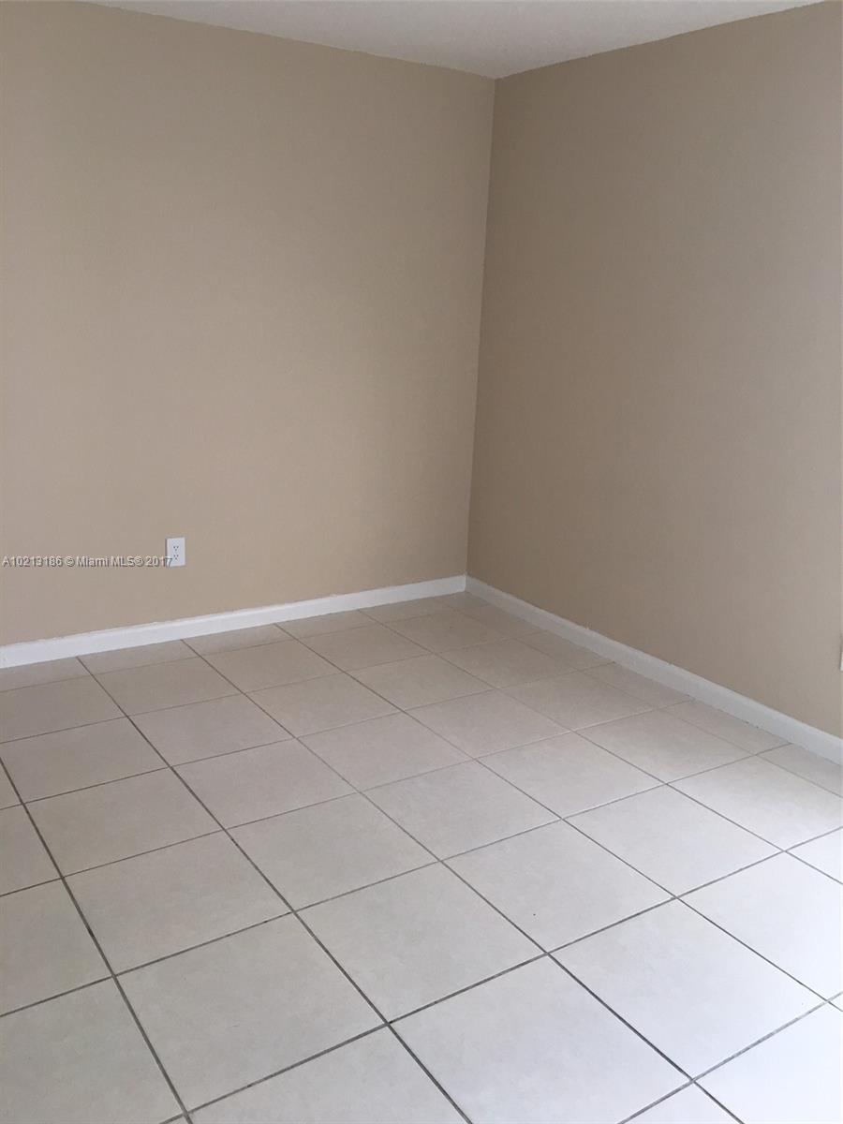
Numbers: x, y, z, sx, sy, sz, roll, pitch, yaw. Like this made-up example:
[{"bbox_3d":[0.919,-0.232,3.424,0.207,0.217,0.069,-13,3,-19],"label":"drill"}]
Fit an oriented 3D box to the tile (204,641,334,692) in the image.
[{"bbox_3d":[-0.609,0.423,3.862,0.431,0.009,0.431,-8,18,-33],"label":"tile"}]

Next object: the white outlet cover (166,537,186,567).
[{"bbox_3d":[-1.029,-0.041,3.959,0.077,0.121,0.008,-8,18,-33],"label":"white outlet cover"}]

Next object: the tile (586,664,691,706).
[{"bbox_3d":[0.859,0.495,3.795,0.197,0.010,0.425,-8,18,-33],"label":"tile"}]

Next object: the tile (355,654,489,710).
[{"bbox_3d":[-0.005,0.476,3.724,0.431,0.010,0.425,-8,18,-33],"label":"tile"}]

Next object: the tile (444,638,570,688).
[{"bbox_3d":[0.355,0.428,3.987,0.431,0.009,0.431,-8,18,-33],"label":"tile"}]

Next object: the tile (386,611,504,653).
[{"bbox_3d":[0.115,0.325,4.334,0.431,0.009,0.431,-8,18,-33],"label":"tile"}]

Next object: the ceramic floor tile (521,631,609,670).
[{"bbox_3d":[0.623,0.392,4.162,0.205,0.009,0.431,-8,18,-33],"label":"ceramic floor tile"}]

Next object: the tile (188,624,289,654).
[{"bbox_3d":[-0.796,0.343,4.131,0.431,0.009,0.235,-8,18,-33],"label":"tile"}]

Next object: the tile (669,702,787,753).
[{"bbox_3d":[1.095,0.599,3.452,0.190,0.010,0.425,-8,18,-33],"label":"tile"}]

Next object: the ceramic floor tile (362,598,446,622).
[{"bbox_3d":[-0.072,0.245,4.604,0.431,0.009,0.237,-8,18,-33],"label":"ceramic floor tile"}]

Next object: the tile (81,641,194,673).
[{"bbox_3d":[-1.150,0.389,3.851,0.431,0.010,0.228,-8,18,-33],"label":"tile"}]

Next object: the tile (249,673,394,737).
[{"bbox_3d":[-0.366,0.524,3.486,0.431,0.010,0.425,-8,18,-33],"label":"tile"}]

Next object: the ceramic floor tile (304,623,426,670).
[{"bbox_3d":[-0.247,0.374,4.098,0.431,0.009,0.431,-8,18,-33],"label":"ceramic floor tile"}]

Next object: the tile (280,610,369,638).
[{"bbox_3d":[-0.431,0.292,4.331,0.431,0.010,0.236,-8,18,-33],"label":"tile"}]

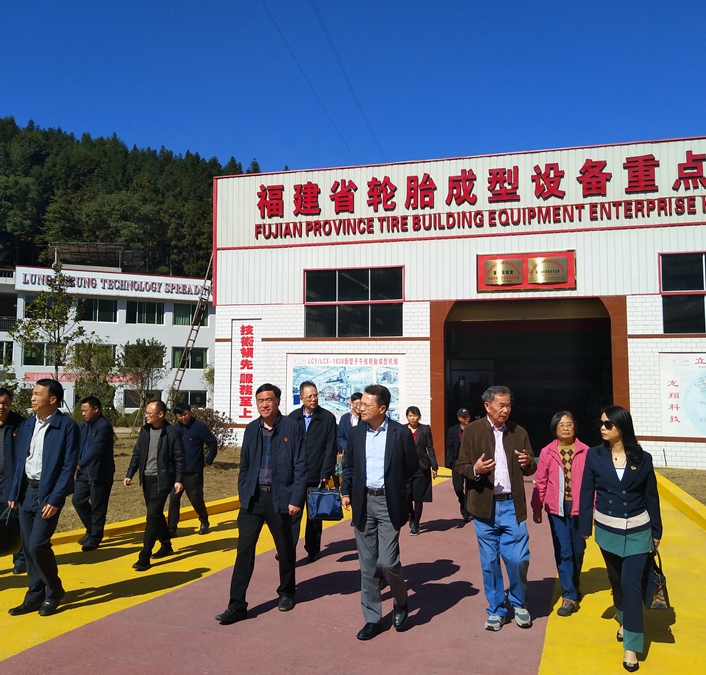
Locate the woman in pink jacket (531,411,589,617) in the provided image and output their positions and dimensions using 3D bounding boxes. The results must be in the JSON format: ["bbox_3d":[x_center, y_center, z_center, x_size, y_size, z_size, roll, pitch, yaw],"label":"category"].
[{"bbox_3d":[1.679,1.383,5.387,0.540,1.586,0.420,-1,-6,17],"label":"woman in pink jacket"}]

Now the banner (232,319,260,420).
[{"bbox_3d":[-2.985,0.901,18.731,0.920,2.840,0.060,-1,-6,17],"label":"banner"}]

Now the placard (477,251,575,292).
[{"bbox_3d":[4.258,-1.626,16.699,2.390,1.000,0.100,-1,-6,17],"label":"placard"}]

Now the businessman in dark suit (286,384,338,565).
[{"bbox_3d":[-0.469,1.346,6.755,0.580,1.810,0.480,0,-6,14],"label":"businessman in dark suit"}]

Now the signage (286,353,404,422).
[{"bbox_3d":[-0.225,1.364,17.821,3.300,1.900,0.060,-1,-6,17],"label":"signage"}]

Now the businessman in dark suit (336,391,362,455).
[{"bbox_3d":[0.027,1.610,8.657,0.540,1.780,0.420,0,-6,7],"label":"businessman in dark suit"}]

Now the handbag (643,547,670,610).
[{"bbox_3d":[2.024,1.604,4.500,0.165,0.400,0.310,-1,-6,17],"label":"handbag"}]

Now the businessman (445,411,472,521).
[{"bbox_3d":[1.610,1.855,9.864,0.540,1.629,0.420,1,-6,-3],"label":"businessman"}]

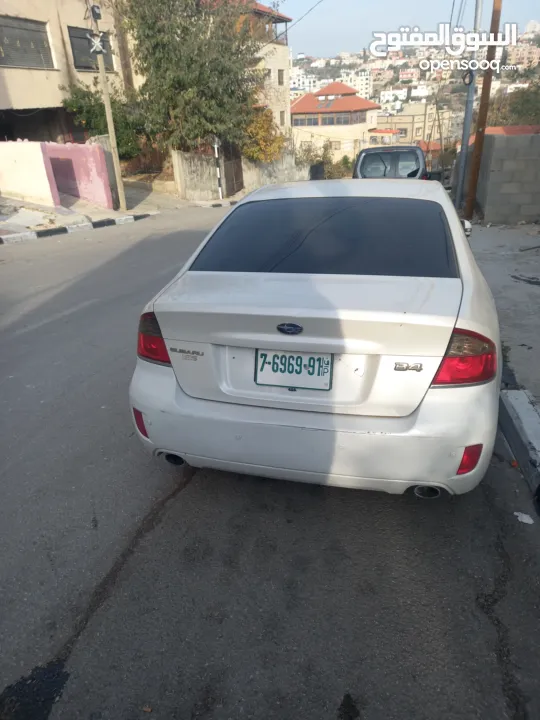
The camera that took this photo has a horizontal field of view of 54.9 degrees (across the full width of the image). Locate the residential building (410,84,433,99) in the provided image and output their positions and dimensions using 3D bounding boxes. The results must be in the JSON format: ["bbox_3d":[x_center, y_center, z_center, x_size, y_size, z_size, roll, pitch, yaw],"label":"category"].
[{"bbox_3d":[85.493,-151.517,293.441,12.500,7.800,10.000,4,23,14],"label":"residential building"}]

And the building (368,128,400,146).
[{"bbox_3d":[18.013,-34.532,81.806,5.500,4.200,5.000,2,22,11],"label":"building"}]

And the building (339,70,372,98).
[{"bbox_3d":[56.825,-182.437,345.601,21.000,19.000,16.000,1,22,9],"label":"building"}]

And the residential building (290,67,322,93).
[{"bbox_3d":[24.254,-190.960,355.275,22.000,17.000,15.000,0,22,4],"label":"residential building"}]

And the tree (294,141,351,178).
[{"bbox_3d":[3.613,-13.405,35.116,4.000,3.100,3.000,0,22,6],"label":"tree"}]

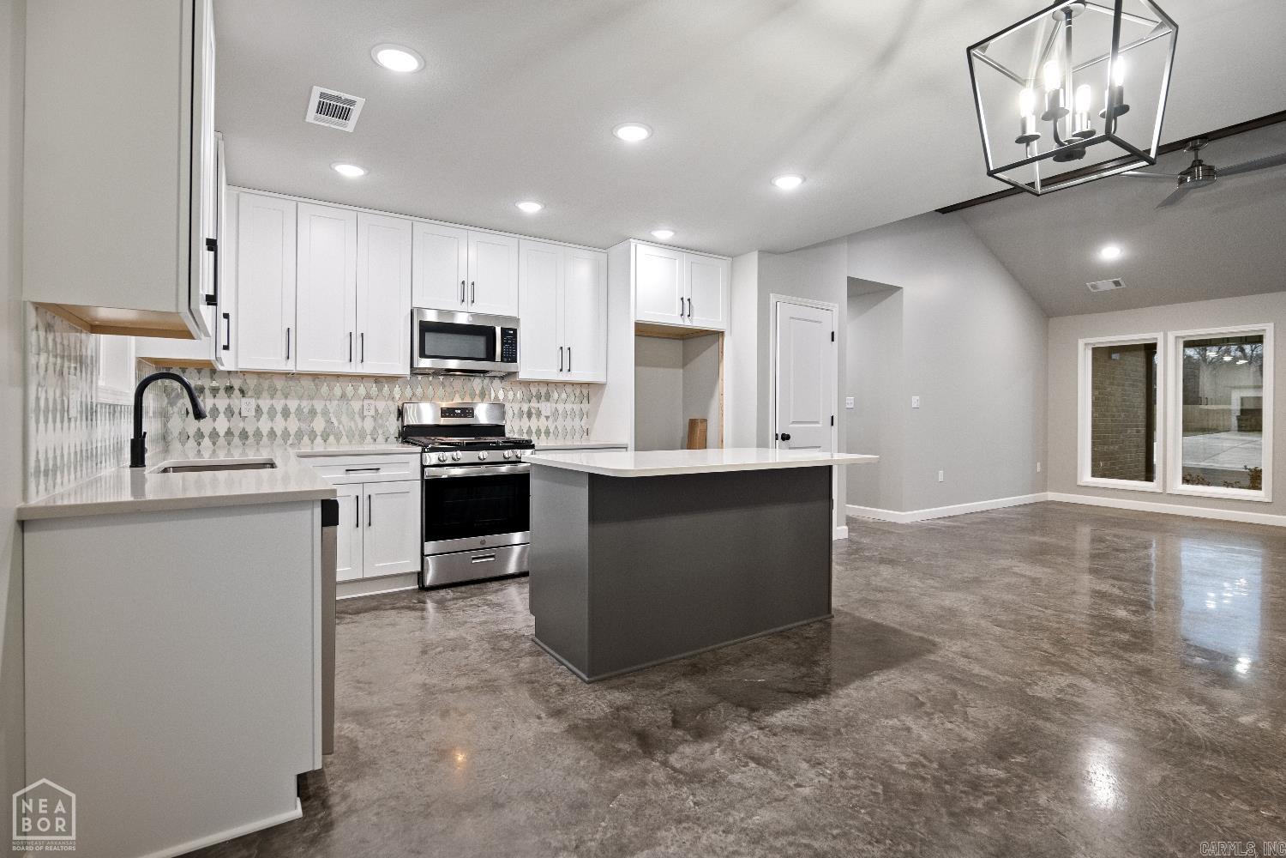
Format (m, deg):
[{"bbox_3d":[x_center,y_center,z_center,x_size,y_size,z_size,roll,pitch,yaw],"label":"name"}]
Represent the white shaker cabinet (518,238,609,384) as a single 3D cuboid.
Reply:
[{"bbox_3d":[-0.710,-0.896,4.682,0.763,1.060,0.324,0,1,-33],"label":"white shaker cabinet"}]

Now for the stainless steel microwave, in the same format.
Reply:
[{"bbox_3d":[-1.337,-0.622,4.253,0.760,0.417,0.370,0,1,-33],"label":"stainless steel microwave"}]

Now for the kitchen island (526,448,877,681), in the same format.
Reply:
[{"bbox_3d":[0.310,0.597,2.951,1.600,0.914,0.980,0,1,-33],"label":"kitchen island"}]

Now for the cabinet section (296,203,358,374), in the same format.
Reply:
[{"bbox_3d":[-1.996,-0.882,3.615,0.327,1.042,0.025,-1,1,-34],"label":"cabinet section"}]

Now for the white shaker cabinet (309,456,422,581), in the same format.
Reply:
[{"bbox_3d":[-1.884,0.573,3.772,0.673,0.826,0.617,0,1,-33],"label":"white shaker cabinet"}]

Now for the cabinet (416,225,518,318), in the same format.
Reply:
[{"bbox_3d":[-1.342,-1.132,4.233,0.762,0.586,0.341,-1,1,-34],"label":"cabinet"}]

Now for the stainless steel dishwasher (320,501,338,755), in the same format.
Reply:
[{"bbox_3d":[-1.298,0.616,1.750,0.605,0.826,0.600,0,1,-33],"label":"stainless steel dishwasher"}]

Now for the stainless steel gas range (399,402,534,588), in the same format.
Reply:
[{"bbox_3d":[-1.250,0.419,4.108,0.760,1.221,0.680,-1,1,-34],"label":"stainless steel gas range"}]

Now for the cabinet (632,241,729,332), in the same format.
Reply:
[{"bbox_3d":[0.140,-1.133,4.864,0.975,0.609,0.650,-1,1,-34],"label":"cabinet"}]

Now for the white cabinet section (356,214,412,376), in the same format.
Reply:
[{"bbox_3d":[-1.717,-0.885,3.802,0.345,1.042,0.025,-1,1,-34],"label":"white cabinet section"}]

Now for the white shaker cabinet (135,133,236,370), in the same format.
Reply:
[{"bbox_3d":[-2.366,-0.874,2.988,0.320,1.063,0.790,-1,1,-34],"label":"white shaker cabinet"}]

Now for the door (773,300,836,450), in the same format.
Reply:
[{"bbox_3d":[1.413,-0.015,4.994,0.715,2.060,0.040,-1,1,-36],"label":"door"}]

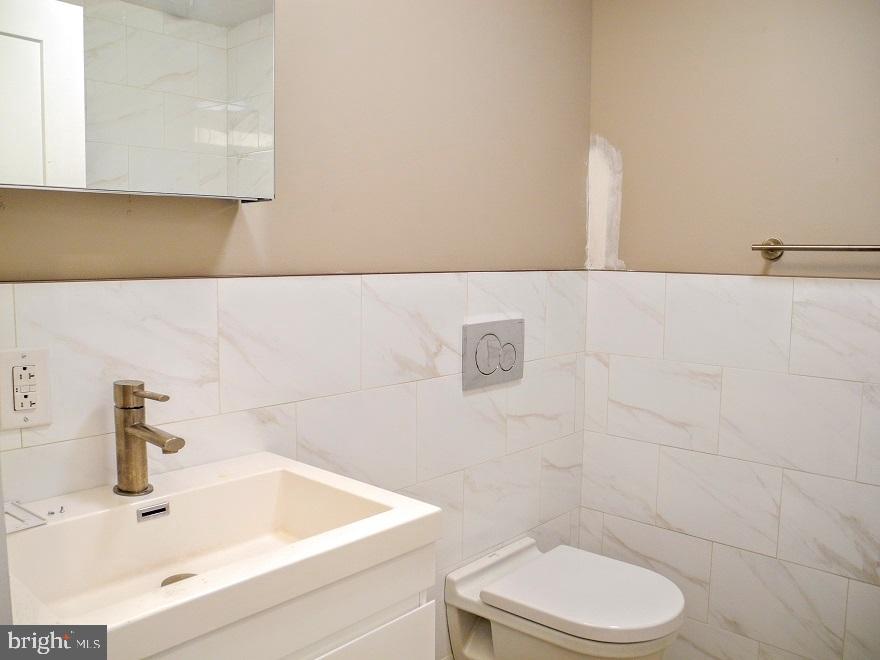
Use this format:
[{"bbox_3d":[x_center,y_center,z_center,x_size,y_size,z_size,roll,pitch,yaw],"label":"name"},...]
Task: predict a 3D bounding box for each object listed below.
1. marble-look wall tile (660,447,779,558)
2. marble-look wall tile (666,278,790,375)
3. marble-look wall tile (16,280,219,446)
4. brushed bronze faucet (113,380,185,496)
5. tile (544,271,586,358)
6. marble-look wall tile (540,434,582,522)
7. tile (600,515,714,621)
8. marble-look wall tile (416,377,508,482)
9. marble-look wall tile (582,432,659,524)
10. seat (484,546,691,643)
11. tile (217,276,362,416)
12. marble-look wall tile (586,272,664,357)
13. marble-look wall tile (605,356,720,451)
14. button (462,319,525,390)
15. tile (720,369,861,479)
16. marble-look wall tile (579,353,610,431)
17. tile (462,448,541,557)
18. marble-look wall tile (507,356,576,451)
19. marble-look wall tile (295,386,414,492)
[{"bbox_3d":[0.762,0.464,1.961,0.339,0.244,0.010,5,8,44],"label":"marble-look wall tile"},{"bbox_3d":[0.765,-0.025,1.909,0.339,0.251,0.010,5,8,44],"label":"marble-look wall tile"},{"bbox_3d":[-0.526,0.043,1.201,0.009,0.250,0.333,7,9,44],"label":"marble-look wall tile"},{"bbox_3d":[-0.459,0.178,1.115,0.185,0.177,0.066,5,8,44],"label":"brushed bronze faucet"},{"bbox_3d":[0.374,-0.048,2.110,0.009,0.250,0.216,7,9,44],"label":"tile"},{"bbox_3d":[0.369,0.444,2.165,0.009,0.244,0.215,7,9,44],"label":"marble-look wall tile"},{"bbox_3d":[0.636,0.694,2.106,0.339,0.244,0.010,5,8,44],"label":"tile"},{"bbox_3d":[0.060,0.232,1.830,0.010,0.244,0.339,5,8,44],"label":"marble-look wall tile"},{"bbox_3d":[0.546,0.446,2.164,0.243,0.244,0.009,6,8,40],"label":"marble-look wall tile"},{"bbox_3d":[0.376,0.654,1.745,0.400,0.040,0.365,6,8,40],"label":"seat"},{"bbox_3d":[-0.290,0.019,1.438,0.009,0.250,0.333,7,9,44],"label":"tile"},{"bbox_3d":[0.550,-0.045,2.116,0.259,0.251,0.010,5,8,44],"label":"marble-look wall tile"},{"bbox_3d":[0.641,0.210,2.054,0.339,0.244,0.010,5,8,44],"label":"marble-look wall tile"},{"bbox_3d":[0.146,0.064,1.886,0.012,0.166,0.249,5,8,44],"label":"button"},{"bbox_3d":[0.899,0.237,1.846,0.333,0.244,0.009,6,8,40],"label":"tile"},{"bbox_3d":[0.484,0.195,2.191,0.075,0.244,0.009,6,8,40],"label":"marble-look wall tile"},{"bbox_3d":[0.176,0.462,1.972,0.010,0.244,0.339,5,8,44],"label":"tile"},{"bbox_3d":[0.294,0.207,2.059,0.009,0.244,0.333,7,9,44],"label":"marble-look wall tile"},{"bbox_3d":[-0.176,0.255,1.584,0.009,0.244,0.333,7,9,44],"label":"marble-look wall tile"}]

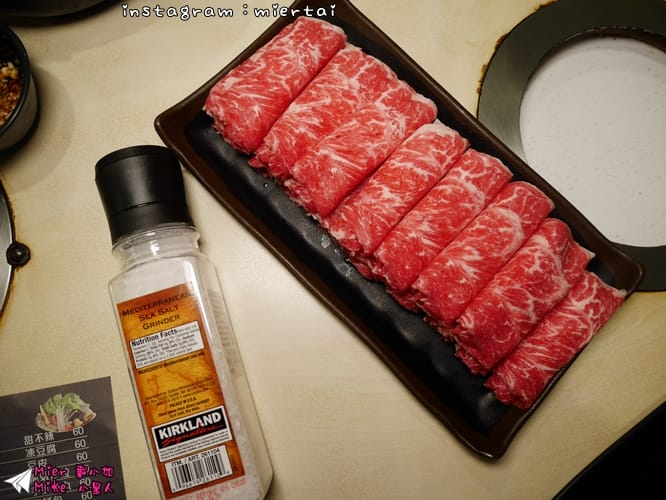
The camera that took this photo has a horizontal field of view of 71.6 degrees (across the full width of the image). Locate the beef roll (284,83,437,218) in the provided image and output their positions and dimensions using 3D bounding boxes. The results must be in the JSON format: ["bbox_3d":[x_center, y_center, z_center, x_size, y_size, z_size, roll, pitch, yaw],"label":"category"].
[{"bbox_3d":[0.018,-0.069,0.316,0.097,0.028,0.039,-44,86,-11],"label":"beef roll"}]

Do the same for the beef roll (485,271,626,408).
[{"bbox_3d":[0.142,0.053,0.302,0.097,0.028,0.039,-43,85,-11],"label":"beef roll"}]

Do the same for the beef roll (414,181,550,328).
[{"bbox_3d":[0.098,0.002,0.309,0.039,0.028,0.097,44,79,4],"label":"beef roll"}]

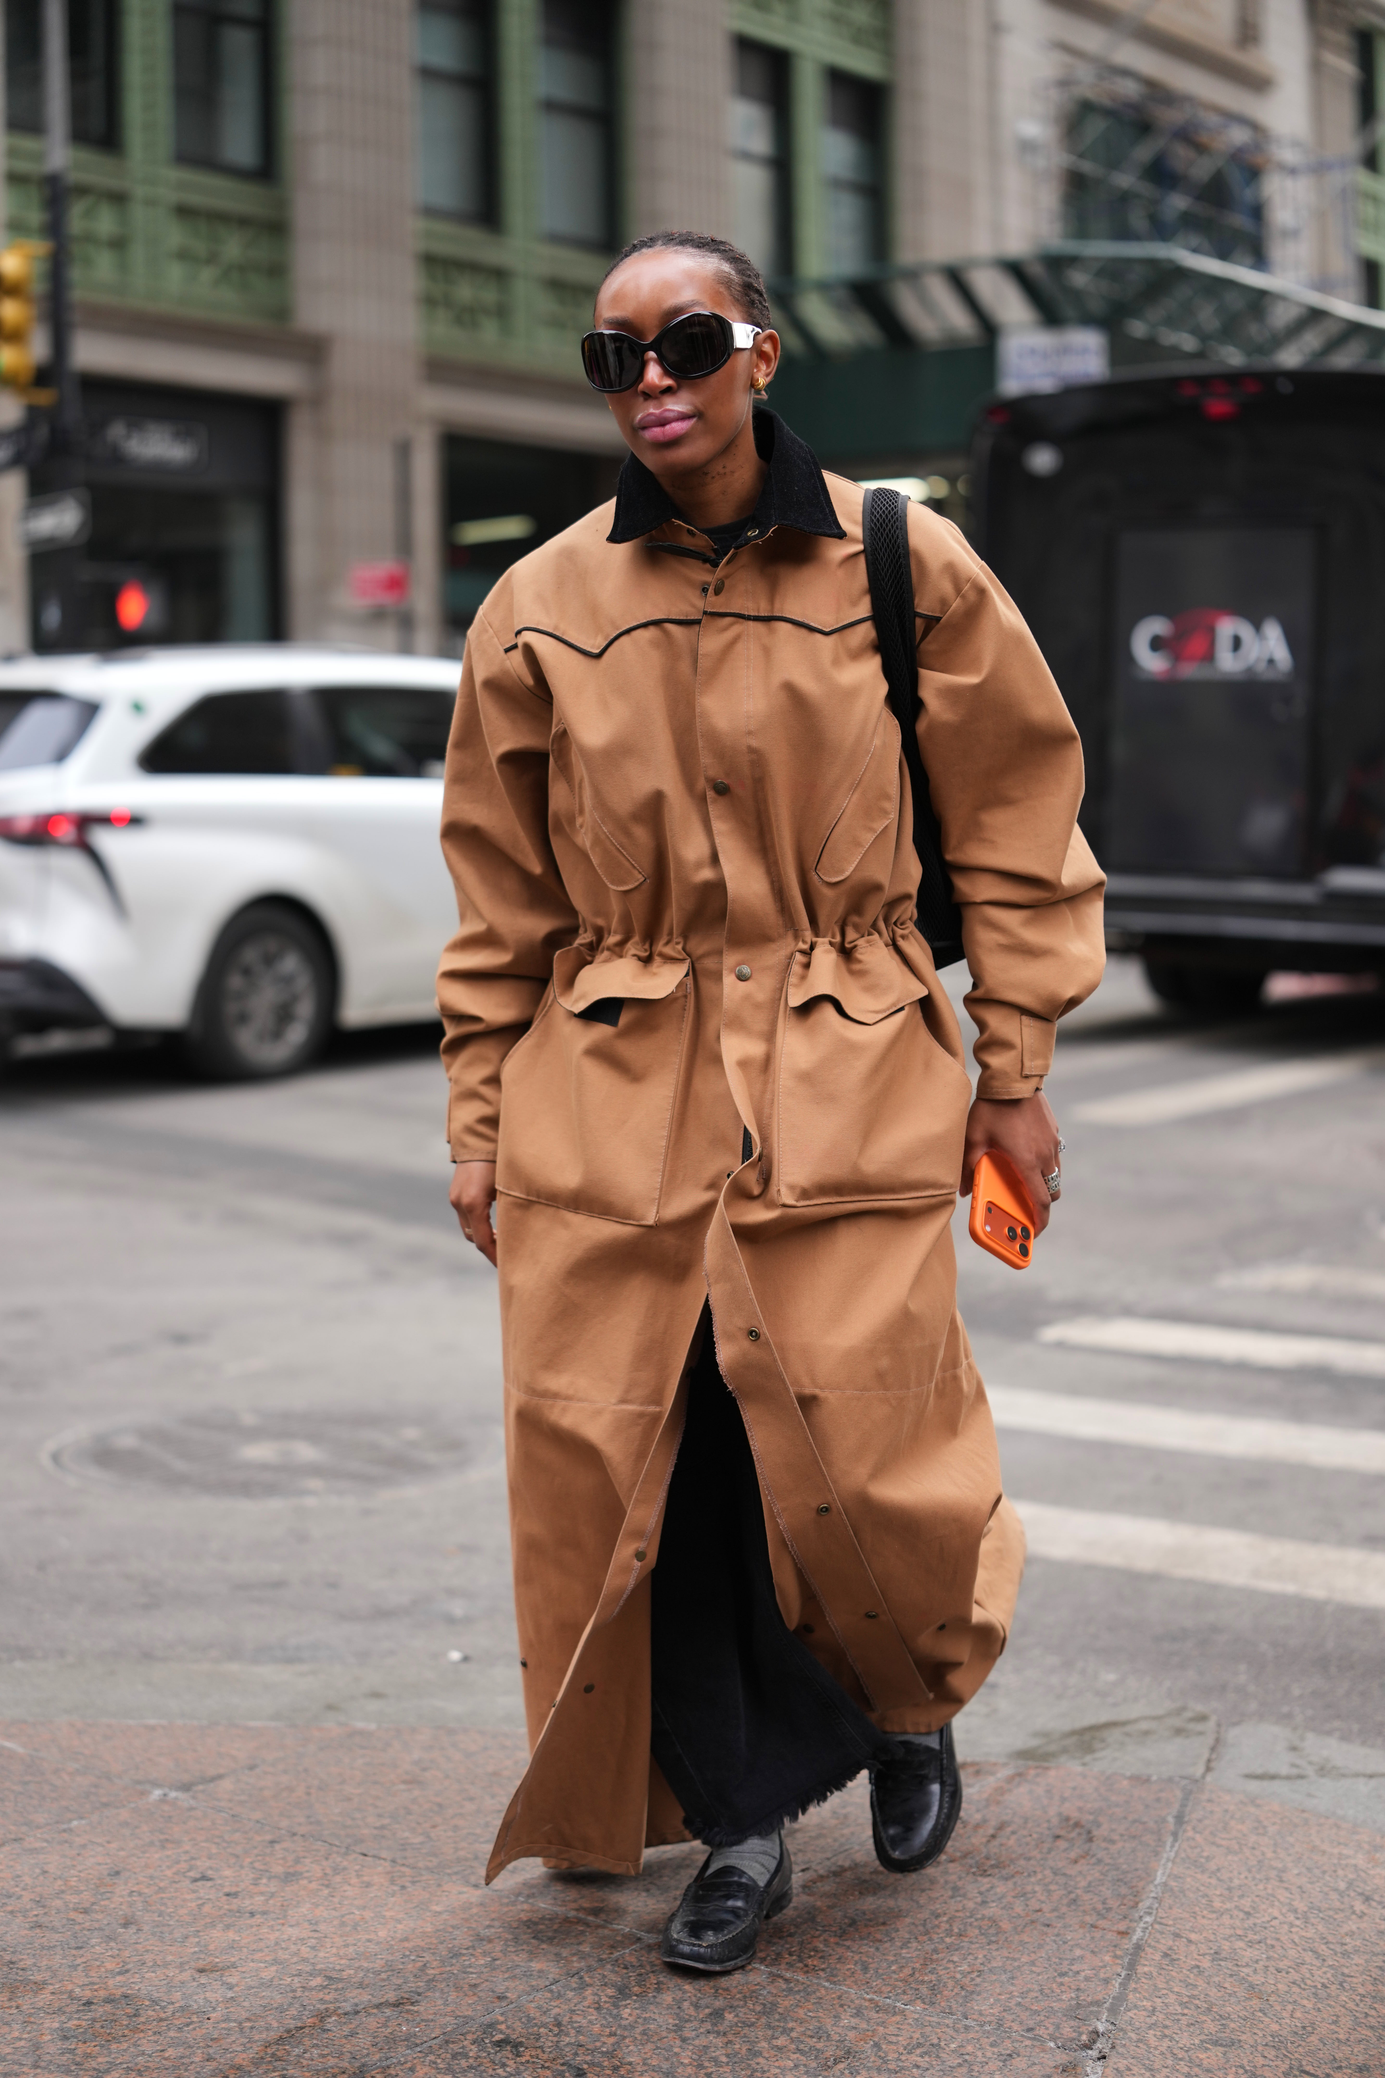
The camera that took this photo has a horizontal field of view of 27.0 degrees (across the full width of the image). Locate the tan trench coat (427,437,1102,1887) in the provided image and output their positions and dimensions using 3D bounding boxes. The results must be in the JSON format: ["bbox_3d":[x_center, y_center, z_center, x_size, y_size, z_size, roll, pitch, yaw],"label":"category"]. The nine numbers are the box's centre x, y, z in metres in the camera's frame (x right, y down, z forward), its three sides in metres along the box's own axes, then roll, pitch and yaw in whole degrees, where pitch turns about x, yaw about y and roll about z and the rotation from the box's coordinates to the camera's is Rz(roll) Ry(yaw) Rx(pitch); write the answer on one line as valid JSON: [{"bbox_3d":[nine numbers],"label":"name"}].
[{"bbox_3d":[0.075,0.115,2.820,0.650,1.410,0.500,0,4,9],"label":"tan trench coat"}]

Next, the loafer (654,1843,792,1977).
[{"bbox_3d":[0.038,0.832,2.814,0.095,0.092,0.255,0,-1,11],"label":"loafer"}]

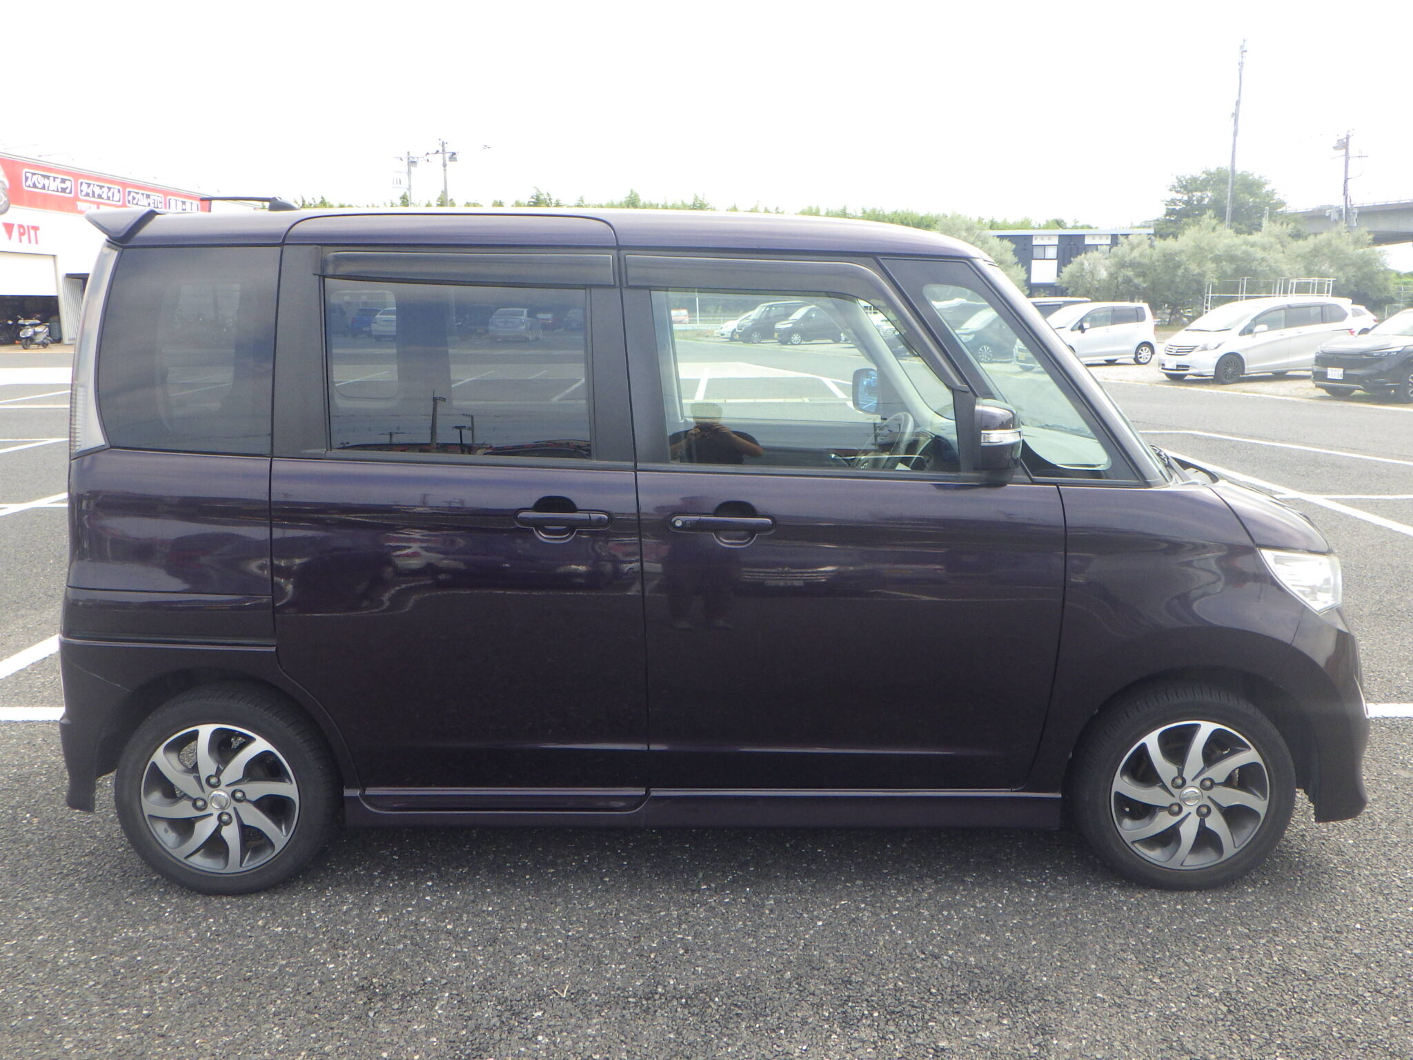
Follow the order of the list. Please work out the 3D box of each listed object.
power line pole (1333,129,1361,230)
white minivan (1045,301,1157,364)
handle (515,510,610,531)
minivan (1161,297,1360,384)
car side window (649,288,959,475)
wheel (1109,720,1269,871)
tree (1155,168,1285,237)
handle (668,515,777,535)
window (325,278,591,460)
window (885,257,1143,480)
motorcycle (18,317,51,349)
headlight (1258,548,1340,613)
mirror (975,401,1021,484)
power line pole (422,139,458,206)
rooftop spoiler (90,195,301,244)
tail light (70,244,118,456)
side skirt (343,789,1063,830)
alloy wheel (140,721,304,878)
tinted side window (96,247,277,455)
[{"bbox_3d":[37.394,-17.511,67.922,2.000,11.840,1.200,0,11,0],"label":"power line pole"},{"bbox_3d":[9.580,-4.894,28.793,3.395,1.620,1.475,-4,12,-20],"label":"white minivan"},{"bbox_3d":[-0.337,-0.021,2.685,0.217,0.042,0.045,0,8,0],"label":"handle"},{"bbox_3d":[11.889,-4.133,24.714,4.215,1.715,1.695,-3,11,-15],"label":"minivan"},{"bbox_3d":[0.230,-0.356,2.697,0.750,0.460,0.050,0,2,0],"label":"car side window"},{"bbox_3d":[1.200,0.650,2.895,0.405,0.405,0.150,0,11,0],"label":"wheel"},{"bbox_3d":[26.023,-13.959,58.414,6.800,8.246,6.500,5,12,24],"label":"tree"},{"bbox_3d":[0.035,-0.011,2.687,0.243,0.042,0.045,0,8,0],"label":"handle"},{"bbox_3d":[-0.580,-0.372,2.673,0.615,0.420,0.050,0,3,0],"label":"window"},{"bbox_3d":[0.720,-0.369,2.691,0.615,0.520,0.080,-1,2,-4],"label":"window"},{"bbox_3d":[-22.689,-6.650,38.638,0.710,1.140,1.760,0,11,-1],"label":"motorcycle"},{"bbox_3d":[1.494,0.094,2.928,0.330,0.180,0.330,0,11,0],"label":"headlight"},{"bbox_3d":[0.638,-0.189,2.553,0.105,0.175,0.190,2,11,12],"label":"mirror"},{"bbox_3d":[-15.685,-17.782,69.906,1.900,11.630,1.000,0,11,0],"label":"power line pole"},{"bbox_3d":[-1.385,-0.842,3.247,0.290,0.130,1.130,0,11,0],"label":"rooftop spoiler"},{"bbox_3d":[-1.476,-0.425,2.725,0.190,0.520,0.170,0,11,0],"label":"tail light"},{"bbox_3d":[-0.008,0.684,2.848,1.770,0.100,0.080,0,11,0],"label":"side skirt"},{"bbox_3d":[-1.200,0.653,2.881,0.405,0.405,0.150,0,11,0],"label":"alloy wheel"},{"bbox_3d":[-1.205,-0.410,2.670,0.440,0.480,0.060,1,3,3],"label":"tinted side window"}]

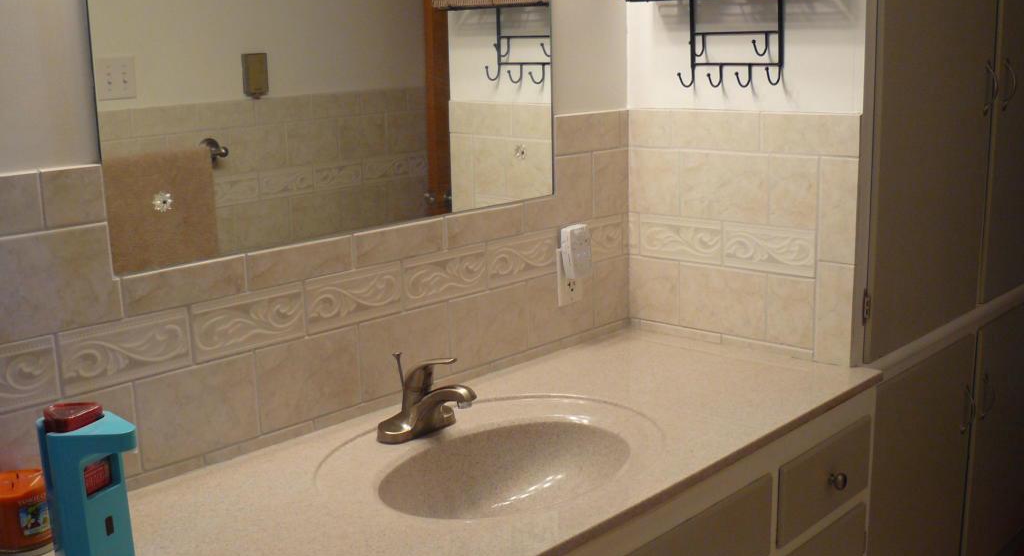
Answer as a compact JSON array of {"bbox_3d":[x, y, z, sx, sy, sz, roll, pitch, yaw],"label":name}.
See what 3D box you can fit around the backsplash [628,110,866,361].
[{"bbox_3d":[0.442,-0.093,2.112,0.519,0.464,0.015,9,16,43],"label":"backsplash"}]

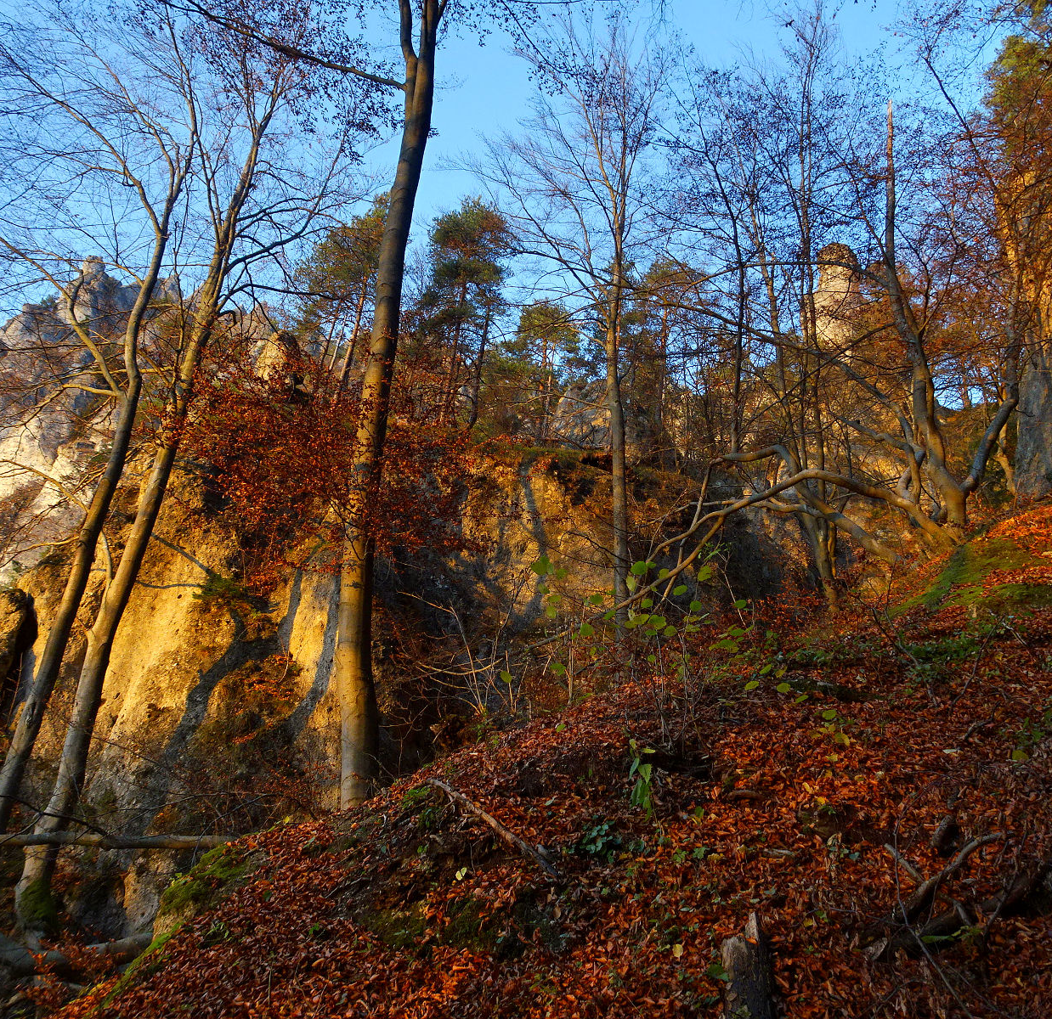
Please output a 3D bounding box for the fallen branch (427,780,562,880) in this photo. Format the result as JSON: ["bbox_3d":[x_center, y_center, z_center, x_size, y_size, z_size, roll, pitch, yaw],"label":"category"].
[{"bbox_3d":[-0.246,2.160,6.425,1.231,0.110,0.120,24,6,38],"label":"fallen branch"}]

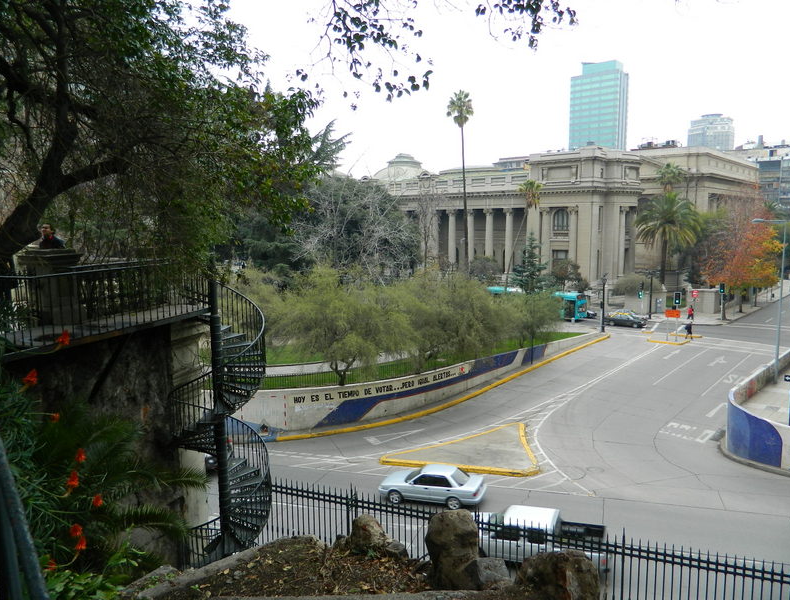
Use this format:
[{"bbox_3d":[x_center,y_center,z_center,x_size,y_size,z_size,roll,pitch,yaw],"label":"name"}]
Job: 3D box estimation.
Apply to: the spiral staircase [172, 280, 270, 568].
[{"bbox_3d":[-3.646,2.843,12.073,1.880,6.563,1.880,-1,7,0],"label":"spiral staircase"}]

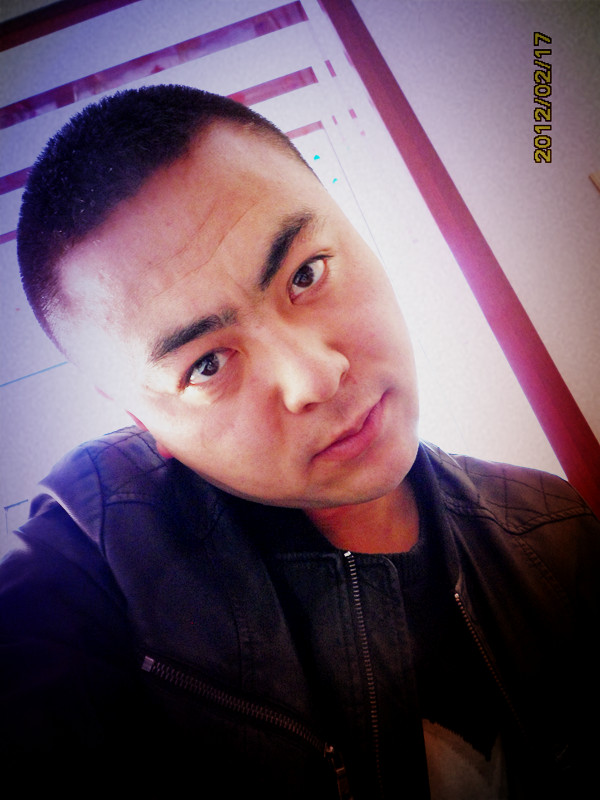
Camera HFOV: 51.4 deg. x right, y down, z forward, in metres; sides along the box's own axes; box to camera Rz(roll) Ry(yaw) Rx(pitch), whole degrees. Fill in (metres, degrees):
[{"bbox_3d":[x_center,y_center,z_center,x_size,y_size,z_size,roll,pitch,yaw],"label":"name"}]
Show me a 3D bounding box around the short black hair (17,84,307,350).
[{"bbox_3d":[-0.083,-0.103,0.390,0.174,0.155,0.185,-43,23,-2],"label":"short black hair"}]

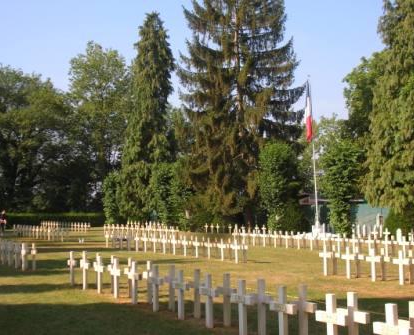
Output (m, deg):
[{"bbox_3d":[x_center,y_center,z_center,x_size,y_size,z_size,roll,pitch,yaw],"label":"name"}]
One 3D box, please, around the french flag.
[{"bbox_3d":[6.433,-3.514,50.300,0.500,3.800,0.350,-1,-3,0],"label":"french flag"}]

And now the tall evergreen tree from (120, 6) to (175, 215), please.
[{"bbox_3d":[-6.124,-4.941,82.500,5.800,22.000,5.800,-1,-3,0],"label":"tall evergreen tree"}]

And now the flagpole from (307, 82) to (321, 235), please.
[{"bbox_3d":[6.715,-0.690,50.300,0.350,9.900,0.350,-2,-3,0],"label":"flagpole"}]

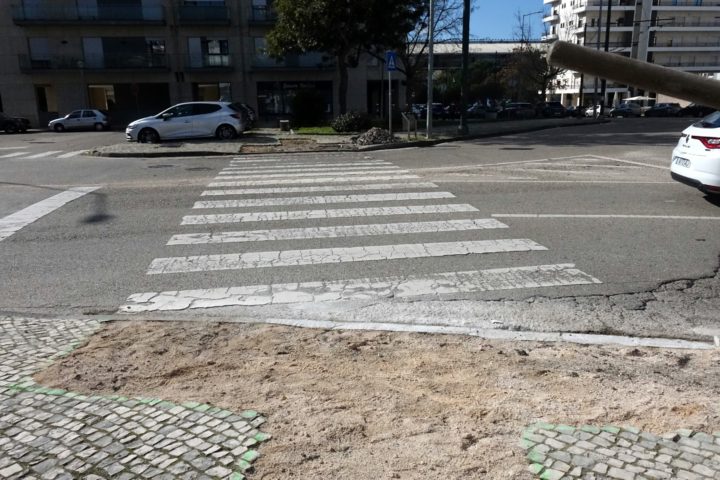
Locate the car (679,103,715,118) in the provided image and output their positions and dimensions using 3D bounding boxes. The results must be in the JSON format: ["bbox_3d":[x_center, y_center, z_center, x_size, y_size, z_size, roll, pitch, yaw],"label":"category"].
[{"bbox_3d":[37.611,-14.367,60.000,4.300,1.460,1.780,-4,15,-11],"label":"car"}]

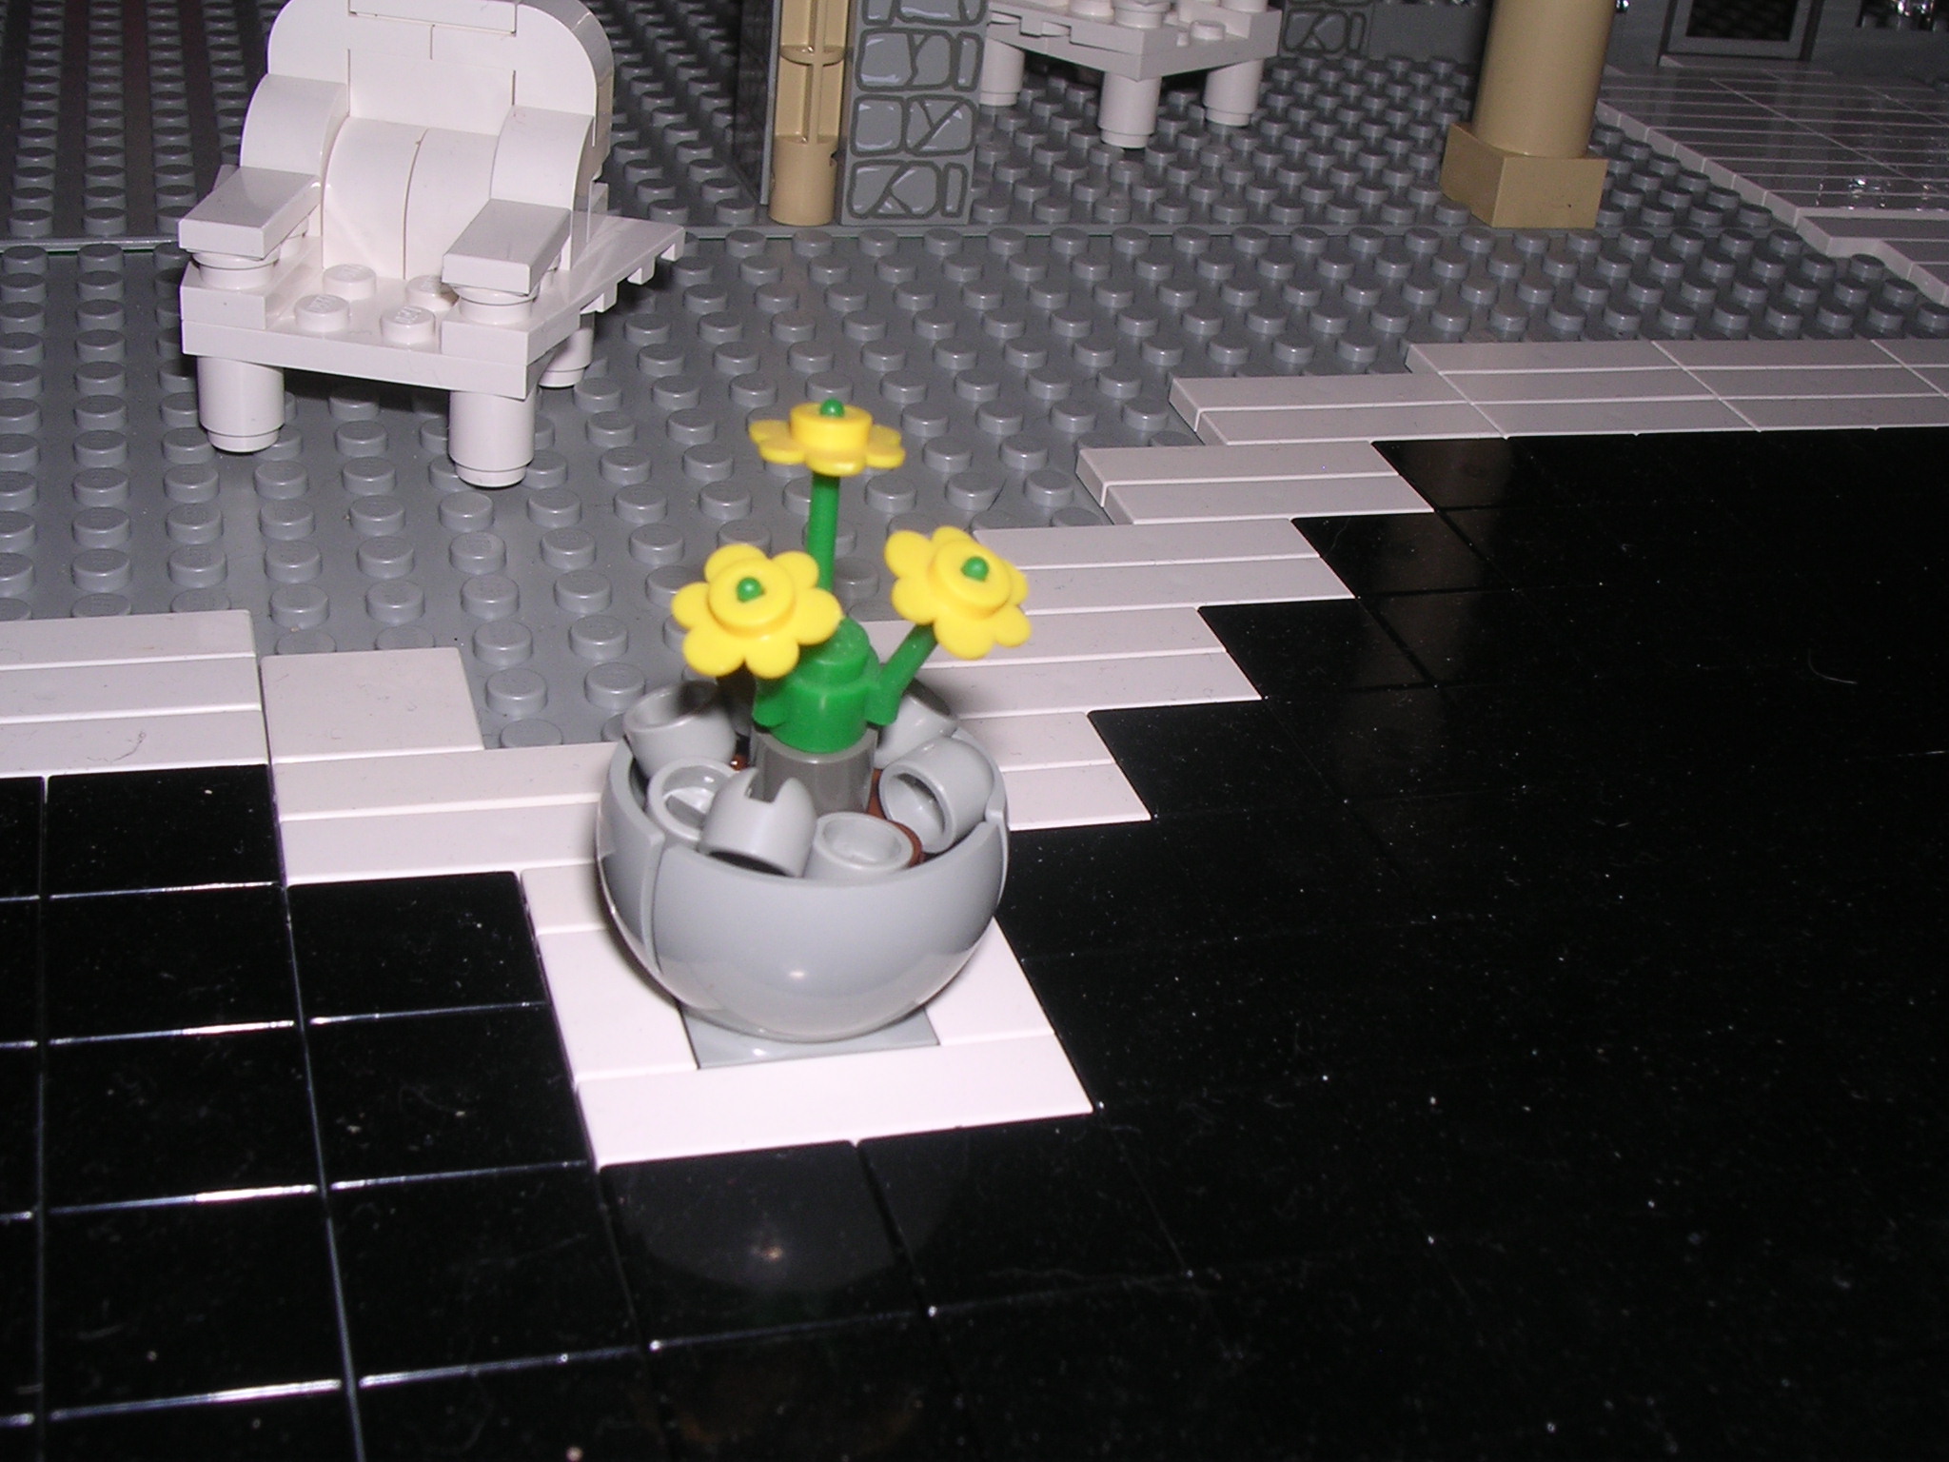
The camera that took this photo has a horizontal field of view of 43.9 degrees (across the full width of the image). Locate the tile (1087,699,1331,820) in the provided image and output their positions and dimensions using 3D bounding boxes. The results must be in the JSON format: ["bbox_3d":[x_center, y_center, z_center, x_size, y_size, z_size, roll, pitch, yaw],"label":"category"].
[{"bbox_3d":[0.018,0.004,0.195,0.016,0.003,0.016,-4,32,-17],"label":"tile"}]

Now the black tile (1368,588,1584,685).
[{"bbox_3d":[0.045,-0.007,0.219,0.016,0.003,0.016,-4,32,-17],"label":"black tile"}]

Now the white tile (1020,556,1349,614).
[{"bbox_3d":[0.018,-0.012,0.220,0.032,0.003,0.008,-4,32,-17],"label":"white tile"}]

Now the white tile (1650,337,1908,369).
[{"bbox_3d":[0.096,-0.044,0.291,0.032,0.003,0.008,-4,32,-17],"label":"white tile"}]

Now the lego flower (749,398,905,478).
[{"bbox_3d":[-0.009,-0.018,0.150,0.010,0.003,0.010,-4,24,-17],"label":"lego flower"}]

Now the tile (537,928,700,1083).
[{"bbox_3d":[-0.024,0.019,0.161,0.008,0.003,0.016,-4,32,-17],"label":"tile"}]

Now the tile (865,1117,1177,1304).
[{"bbox_3d":[0.003,0.030,0.147,0.016,0.003,0.016,-4,32,-17],"label":"tile"}]

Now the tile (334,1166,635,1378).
[{"bbox_3d":[-0.028,0.032,0.138,0.016,0.003,0.016,-4,32,-17],"label":"tile"}]

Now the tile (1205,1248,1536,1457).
[{"bbox_3d":[0.022,0.037,0.140,0.016,0.003,0.016,-4,32,-17],"label":"tile"}]

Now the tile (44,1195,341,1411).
[{"bbox_3d":[-0.044,0.033,0.136,0.016,0.003,0.016,-4,32,-17],"label":"tile"}]

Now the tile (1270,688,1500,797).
[{"bbox_3d":[0.034,0.002,0.200,0.016,0.003,0.016,-4,32,-17],"label":"tile"}]

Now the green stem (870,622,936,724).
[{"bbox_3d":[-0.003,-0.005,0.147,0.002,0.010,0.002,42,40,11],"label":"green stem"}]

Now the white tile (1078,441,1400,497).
[{"bbox_3d":[0.027,-0.026,0.245,0.032,0.003,0.008,-4,32,-17],"label":"white tile"}]

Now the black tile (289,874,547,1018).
[{"bbox_3d":[-0.038,0.016,0.164,0.016,0.003,0.016,-4,32,-17],"label":"black tile"}]

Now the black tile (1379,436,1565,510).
[{"bbox_3d":[0.051,-0.025,0.249,0.016,0.003,0.016,-4,32,-17],"label":"black tile"}]

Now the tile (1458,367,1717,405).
[{"bbox_3d":[0.068,-0.037,0.273,0.032,0.003,0.008,-4,32,-17],"label":"tile"}]

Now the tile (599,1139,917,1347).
[{"bbox_3d":[-0.013,0.031,0.143,0.016,0.003,0.016,-4,32,-17],"label":"tile"}]

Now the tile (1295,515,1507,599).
[{"bbox_3d":[0.040,-0.016,0.231,0.016,0.003,0.016,-4,32,-17],"label":"tile"}]

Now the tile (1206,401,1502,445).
[{"bbox_3d":[0.040,-0.031,0.256,0.032,0.003,0.008,-4,32,-17],"label":"tile"}]

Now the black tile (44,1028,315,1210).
[{"bbox_3d":[-0.048,0.024,0.147,0.016,0.003,0.016,-4,32,-17],"label":"black tile"}]

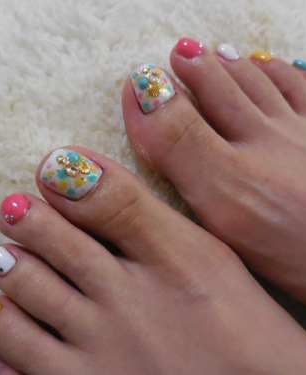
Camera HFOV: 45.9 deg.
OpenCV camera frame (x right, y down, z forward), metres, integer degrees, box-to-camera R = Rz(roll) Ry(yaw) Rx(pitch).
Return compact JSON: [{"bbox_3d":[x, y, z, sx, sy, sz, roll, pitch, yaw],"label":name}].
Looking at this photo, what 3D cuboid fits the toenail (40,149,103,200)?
[{"bbox_3d":[-0.030,-0.004,0.128,0.017,0.004,0.015,27,60,3],"label":"toenail"}]

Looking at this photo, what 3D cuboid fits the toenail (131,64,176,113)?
[{"bbox_3d":[0.000,-0.039,0.140,0.015,0.004,0.017,-24,83,-10],"label":"toenail"}]

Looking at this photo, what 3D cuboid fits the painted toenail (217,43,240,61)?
[{"bbox_3d":[0.032,-0.056,0.151,0.010,0.003,0.009,7,53,-18],"label":"painted toenail"}]

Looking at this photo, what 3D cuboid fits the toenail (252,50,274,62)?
[{"bbox_3d":[0.047,-0.056,0.155,0.009,0.003,0.007,8,51,2],"label":"toenail"}]

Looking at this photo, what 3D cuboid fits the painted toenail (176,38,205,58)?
[{"bbox_3d":[0.015,-0.056,0.146,0.011,0.004,0.009,4,61,-9],"label":"painted toenail"}]

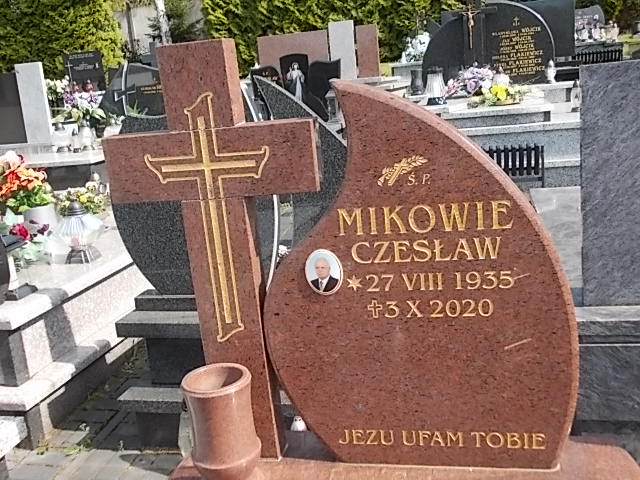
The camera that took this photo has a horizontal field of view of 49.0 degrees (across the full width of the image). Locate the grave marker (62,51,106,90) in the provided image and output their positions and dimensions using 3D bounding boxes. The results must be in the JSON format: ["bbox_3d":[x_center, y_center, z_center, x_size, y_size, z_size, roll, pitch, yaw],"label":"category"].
[{"bbox_3d":[-3.211,-2.289,9.600,0.580,0.600,0.100,-2,13,14],"label":"grave marker"}]

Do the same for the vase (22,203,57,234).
[{"bbox_3d":[-1.635,-0.108,4.119,0.185,0.180,0.185,-2,13,14],"label":"vase"}]

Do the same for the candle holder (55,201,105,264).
[{"bbox_3d":[-1.193,-0.052,3.444,0.205,0.285,0.205,-2,13,14],"label":"candle holder"}]

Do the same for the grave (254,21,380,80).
[{"bbox_3d":[-0.006,-2.416,9.100,1.580,0.740,0.220,-2,13,14],"label":"grave"}]

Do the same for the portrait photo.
[{"bbox_3d":[0.009,0.068,1.495,0.082,0.102,0.010,-3,13,13],"label":"portrait photo"}]

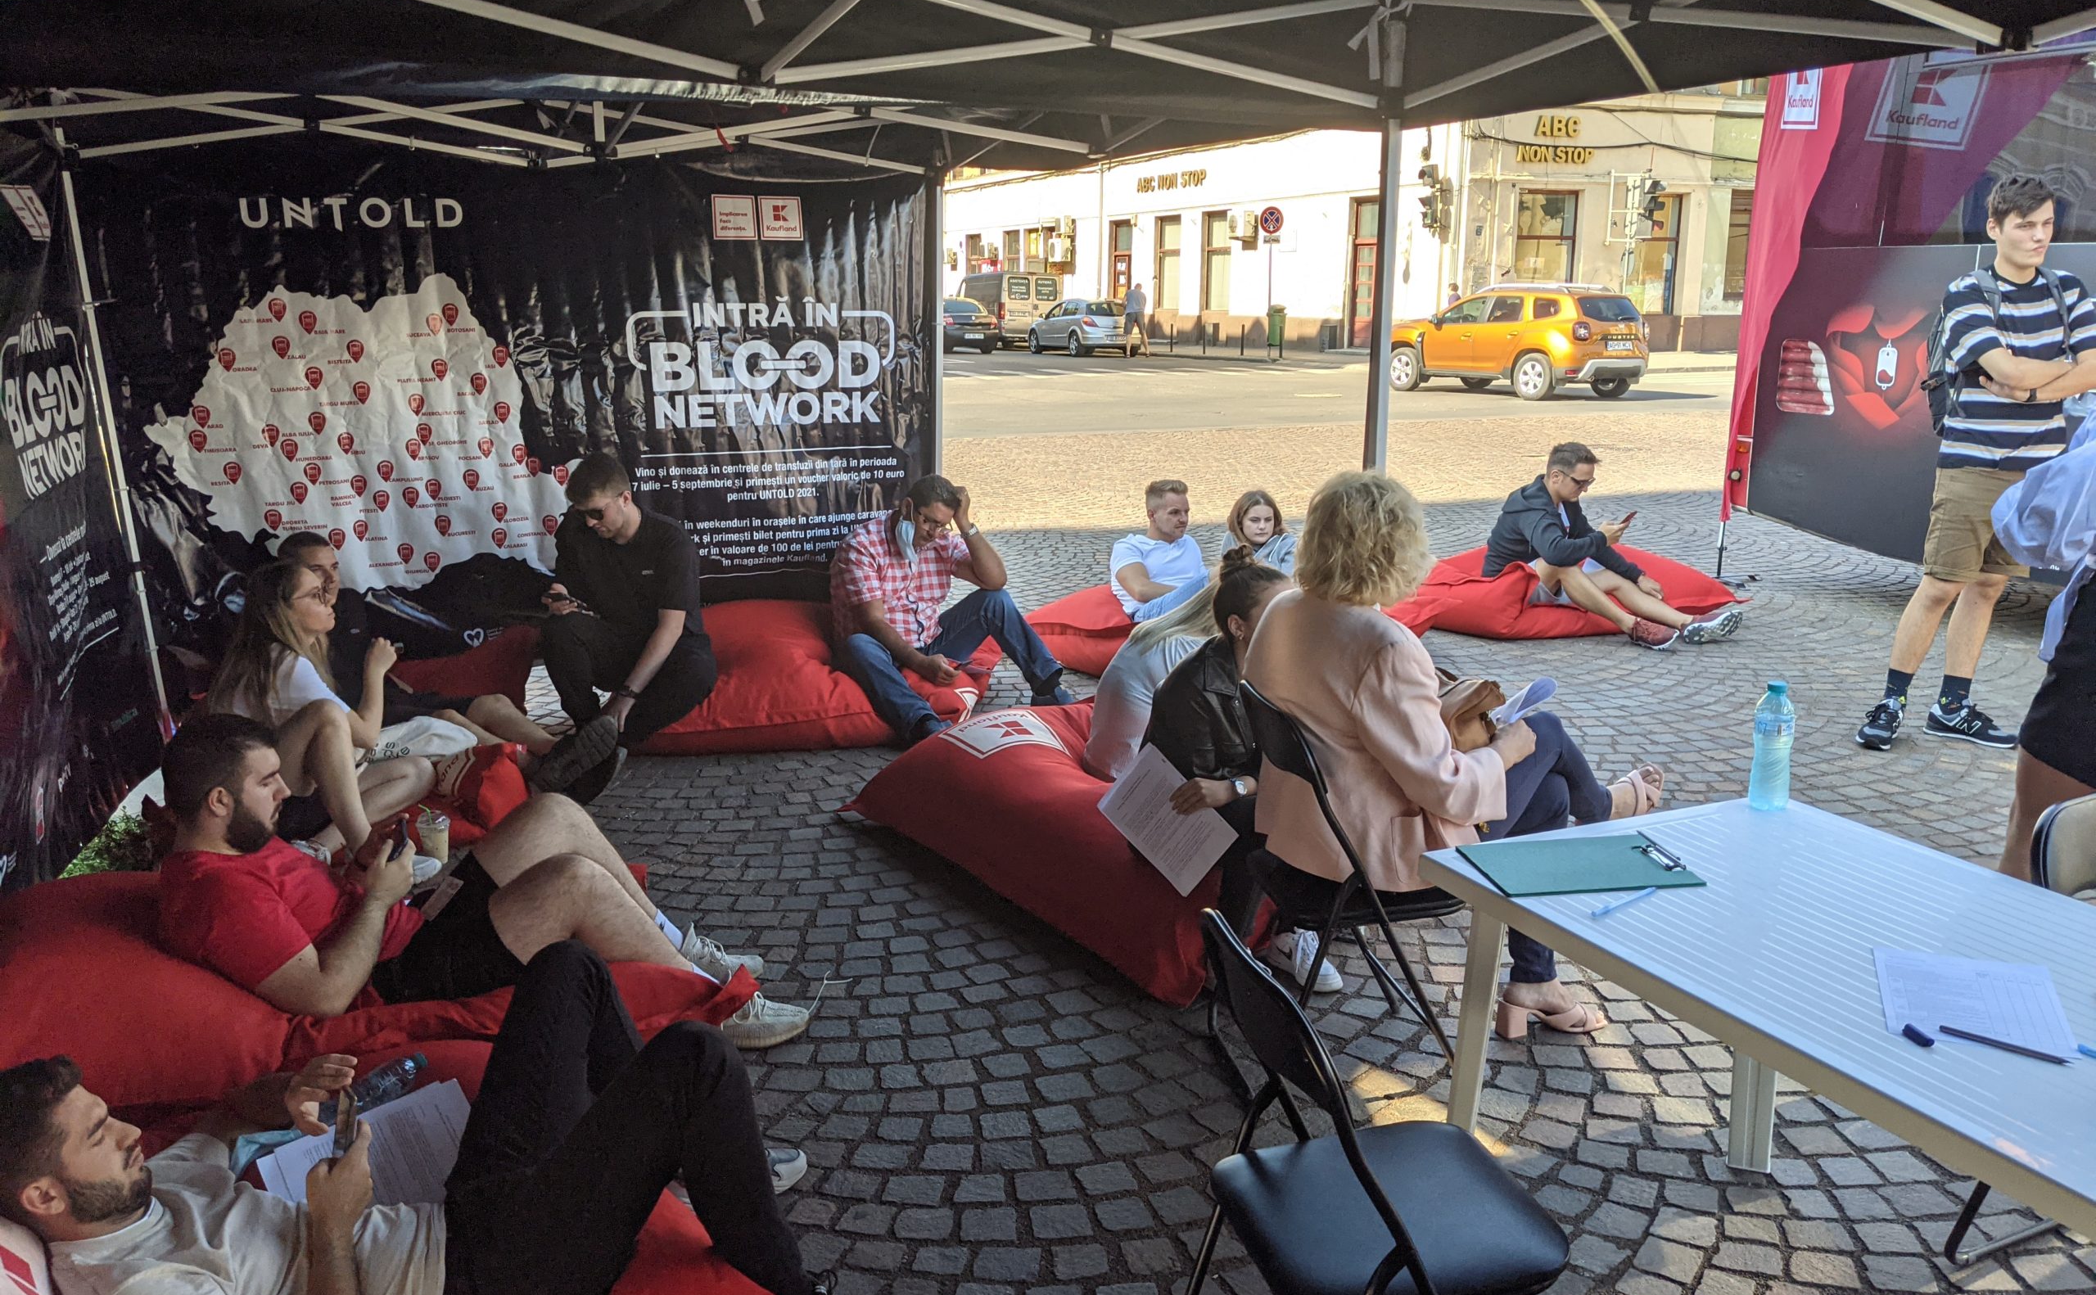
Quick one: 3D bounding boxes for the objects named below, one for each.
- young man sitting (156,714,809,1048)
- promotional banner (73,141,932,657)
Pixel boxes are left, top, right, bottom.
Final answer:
[{"bbox_3d":[-1.081,0.458,3.314,1.230,0.770,0.600,-4,13,-17],"label":"young man sitting"},{"bbox_3d":[-1.893,-0.895,6.301,3.000,1.980,0.100,-5,13,-22],"label":"promotional banner"}]

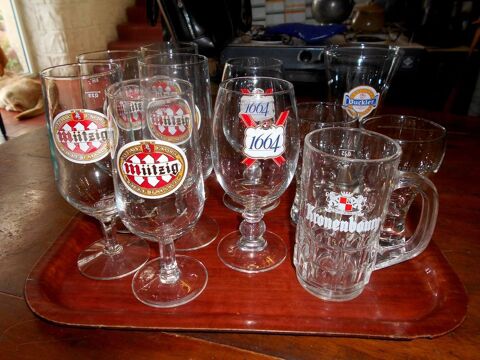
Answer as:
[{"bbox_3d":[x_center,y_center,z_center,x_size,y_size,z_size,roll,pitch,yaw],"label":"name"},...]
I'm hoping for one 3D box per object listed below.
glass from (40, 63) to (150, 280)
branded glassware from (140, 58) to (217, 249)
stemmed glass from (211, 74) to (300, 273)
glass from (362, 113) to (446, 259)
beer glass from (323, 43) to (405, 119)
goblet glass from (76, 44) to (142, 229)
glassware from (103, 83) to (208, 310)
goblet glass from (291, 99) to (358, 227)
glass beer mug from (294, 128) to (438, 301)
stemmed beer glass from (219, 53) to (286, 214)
[{"bbox_3d":[-0.115,-0.004,0.300,0.068,0.172,0.068,-6,28,-12],"label":"glass"},{"bbox_3d":[-0.054,-0.023,0.336,0.068,0.172,0.068,-1,27,-3],"label":"branded glassware"},{"bbox_3d":[0.012,-0.004,0.314,0.072,0.159,0.072,-4,28,-8],"label":"stemmed glass"},{"bbox_3d":[0.142,0.006,0.342,0.068,0.118,0.068,12,30,22],"label":"glass"},{"bbox_3d":[0.130,-0.064,0.422,0.079,0.168,0.079,9,28,16],"label":"beer glass"},{"bbox_3d":[-0.115,-0.035,0.360,0.068,0.172,0.068,-13,30,-24],"label":"goblet glass"},{"bbox_3d":[-0.059,0.013,0.275,0.068,0.165,0.068,-2,27,-5],"label":"glassware"},{"bbox_3d":[0.083,-0.016,0.384,0.068,0.118,0.068,6,28,12],"label":"goblet glass"},{"bbox_3d":[0.099,0.030,0.286,0.107,0.125,0.070,5,28,8],"label":"glass beer mug"},{"bbox_3d":[0.014,-0.049,0.402,0.072,0.159,0.072,-1,27,-3],"label":"stemmed beer glass"}]

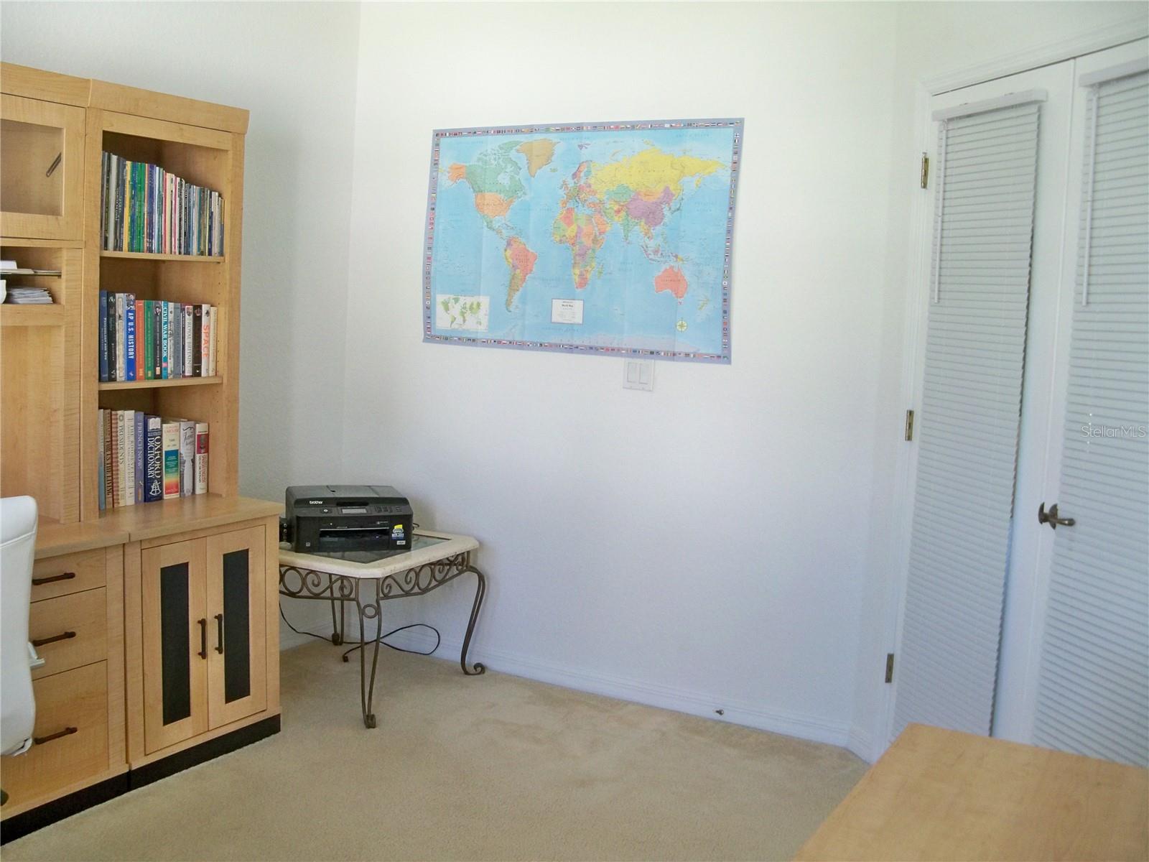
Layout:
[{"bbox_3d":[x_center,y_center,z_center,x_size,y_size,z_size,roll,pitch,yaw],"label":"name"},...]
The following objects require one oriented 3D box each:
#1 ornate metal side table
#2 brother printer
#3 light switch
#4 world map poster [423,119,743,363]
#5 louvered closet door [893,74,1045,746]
[{"bbox_3d":[-0.789,0.644,4.174,0.720,0.535,0.720,6,7,29],"label":"ornate metal side table"},{"bbox_3d":[-0.810,0.307,4.145,0.405,0.175,0.375,0,6,-19],"label":"brother printer"},{"bbox_3d":[0.220,-0.196,3.991,0.116,0.116,0.010,6,7,29],"label":"light switch"},{"bbox_3d":[-0.012,-0.676,4.082,1.260,0.808,0.010,6,7,29],"label":"world map poster"},{"bbox_3d":[1.048,0.050,3.101,0.050,1.860,0.530,1,6,-16],"label":"louvered closet door"}]

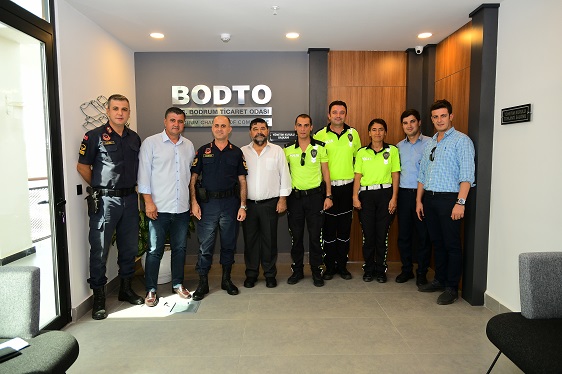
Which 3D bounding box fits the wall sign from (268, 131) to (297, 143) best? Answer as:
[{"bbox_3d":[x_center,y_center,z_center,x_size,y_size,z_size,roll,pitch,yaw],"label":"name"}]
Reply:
[{"bbox_3d":[0.038,-0.595,4.441,0.330,0.122,0.018,0,5,-1],"label":"wall sign"}]

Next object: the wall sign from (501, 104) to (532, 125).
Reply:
[{"bbox_3d":[1.779,-0.545,2.842,0.018,0.122,0.340,0,5,-1],"label":"wall sign"}]

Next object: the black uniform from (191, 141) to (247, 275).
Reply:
[{"bbox_3d":[-0.614,0.202,3.652,0.540,1.310,0.300,-1,5,-11],"label":"black uniform"}]

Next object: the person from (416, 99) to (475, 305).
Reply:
[{"bbox_3d":[1.494,0.124,3.438,0.520,1.810,0.360,5,7,44],"label":"person"}]

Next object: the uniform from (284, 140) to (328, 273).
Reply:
[{"bbox_3d":[0.268,0.214,3.858,0.480,1.420,0.280,0,5,7],"label":"uniform"}]

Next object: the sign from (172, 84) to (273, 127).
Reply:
[{"bbox_3d":[-0.684,-0.950,4.394,1.180,0.480,0.035,0,5,-1],"label":"sign"}]

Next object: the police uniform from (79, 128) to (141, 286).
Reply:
[{"bbox_3d":[-1.448,0.150,3.203,0.520,1.390,0.330,-4,6,-36],"label":"police uniform"}]

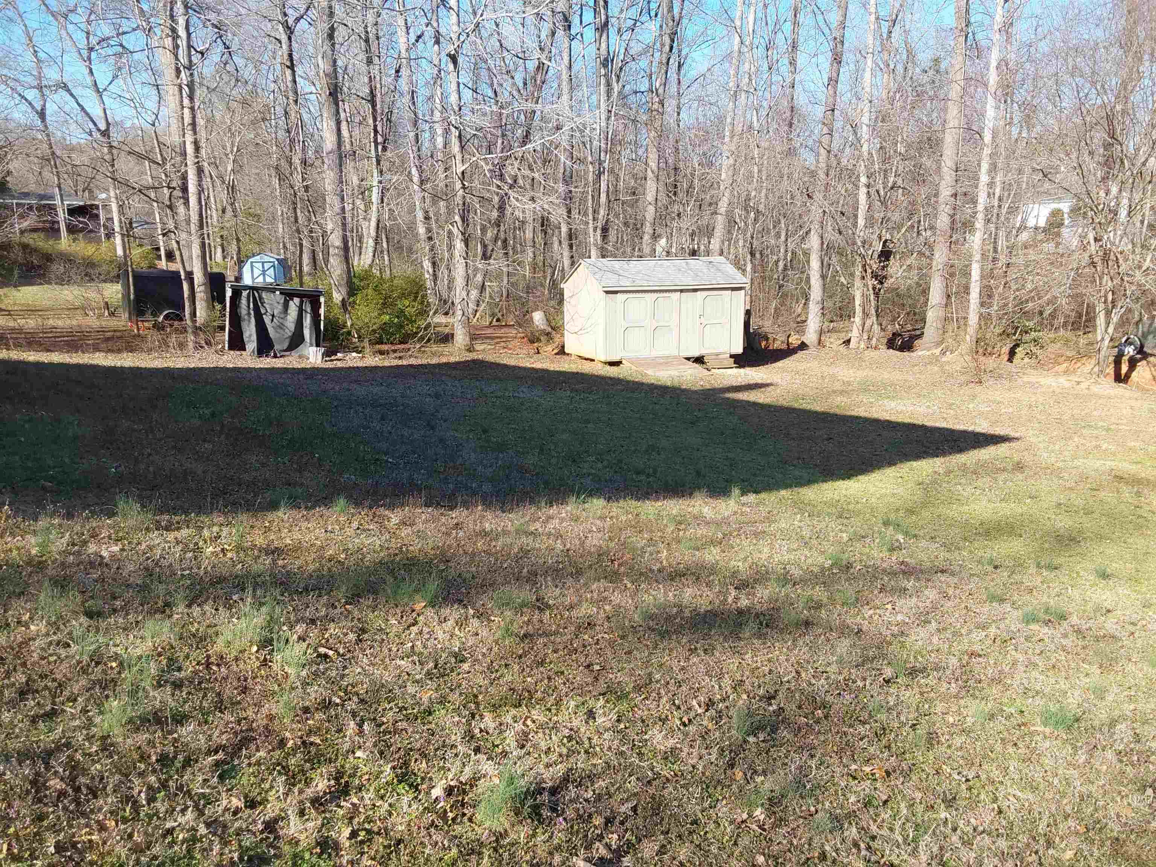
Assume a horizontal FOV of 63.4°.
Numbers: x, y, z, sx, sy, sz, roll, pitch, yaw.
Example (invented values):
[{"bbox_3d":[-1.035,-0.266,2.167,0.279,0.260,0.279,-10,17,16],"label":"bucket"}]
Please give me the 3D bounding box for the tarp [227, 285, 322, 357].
[{"bbox_3d":[-9.667,-3.669,29.744,2.950,2.120,1.400,-4,12,-19],"label":"tarp"}]

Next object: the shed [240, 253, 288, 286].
[{"bbox_3d":[-21.091,-11.152,63.242,2.900,2.200,3.000,-2,11,-9],"label":"shed"}]

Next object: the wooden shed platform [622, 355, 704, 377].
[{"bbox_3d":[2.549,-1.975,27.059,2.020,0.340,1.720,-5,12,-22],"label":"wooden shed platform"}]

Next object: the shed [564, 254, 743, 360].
[{"bbox_3d":[2.345,-3.962,29.152,4.887,2.959,3.132,-5,12,-22],"label":"shed"}]

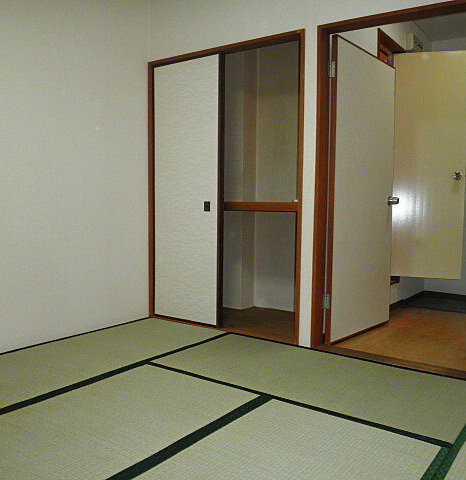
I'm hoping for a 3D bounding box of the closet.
[{"bbox_3d":[-0.095,-0.351,3.509,1.370,2.026,0.110,3,5,36],"label":"closet"}]

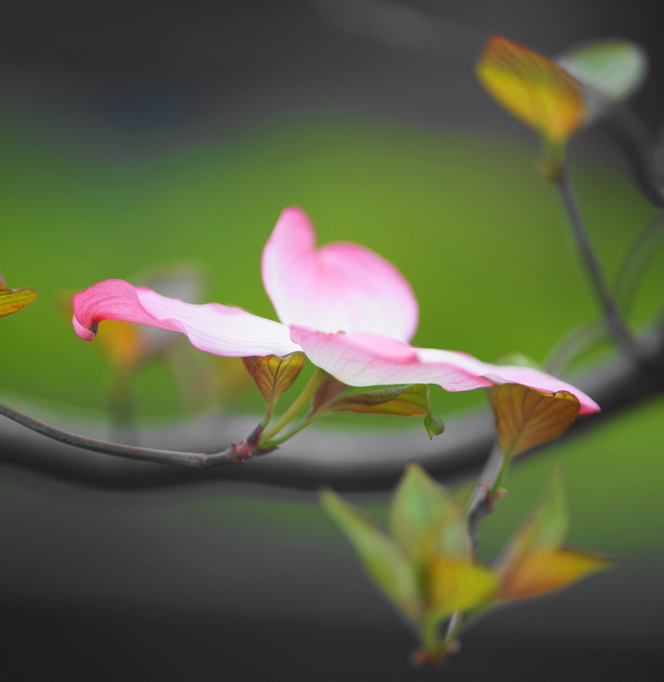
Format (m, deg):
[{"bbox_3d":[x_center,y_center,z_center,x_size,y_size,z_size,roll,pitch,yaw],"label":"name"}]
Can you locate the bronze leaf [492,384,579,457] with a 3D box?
[{"bbox_3d":[0.037,0.014,0.925,0.017,0.016,0.010,24,6,0],"label":"bronze leaf"}]

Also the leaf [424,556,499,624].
[{"bbox_3d":[0.022,0.043,0.875,0.012,0.011,0.010,34,18,6],"label":"leaf"}]

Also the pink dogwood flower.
[{"bbox_3d":[0.002,-0.008,0.935,0.096,0.031,0.068,9,3,0],"label":"pink dogwood flower"}]

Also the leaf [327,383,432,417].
[{"bbox_3d":[0.009,0.011,0.925,0.021,0.007,0.011,0,6,0],"label":"leaf"}]

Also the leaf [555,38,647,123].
[{"bbox_3d":[0.051,-0.049,0.975,0.021,0.014,0.008,-45,0,-6],"label":"leaf"}]

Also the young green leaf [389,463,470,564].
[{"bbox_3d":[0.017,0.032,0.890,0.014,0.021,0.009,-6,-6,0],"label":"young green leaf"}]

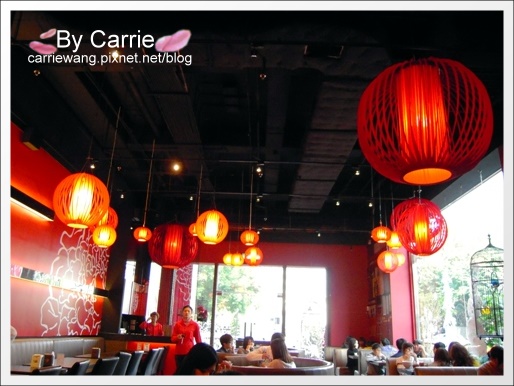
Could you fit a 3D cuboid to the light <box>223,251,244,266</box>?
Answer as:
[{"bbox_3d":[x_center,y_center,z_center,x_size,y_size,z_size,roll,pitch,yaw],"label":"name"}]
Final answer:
[{"bbox_3d":[-0.460,1.359,8.500,0.420,0.270,0.280,2,-18,2],"label":"light"}]

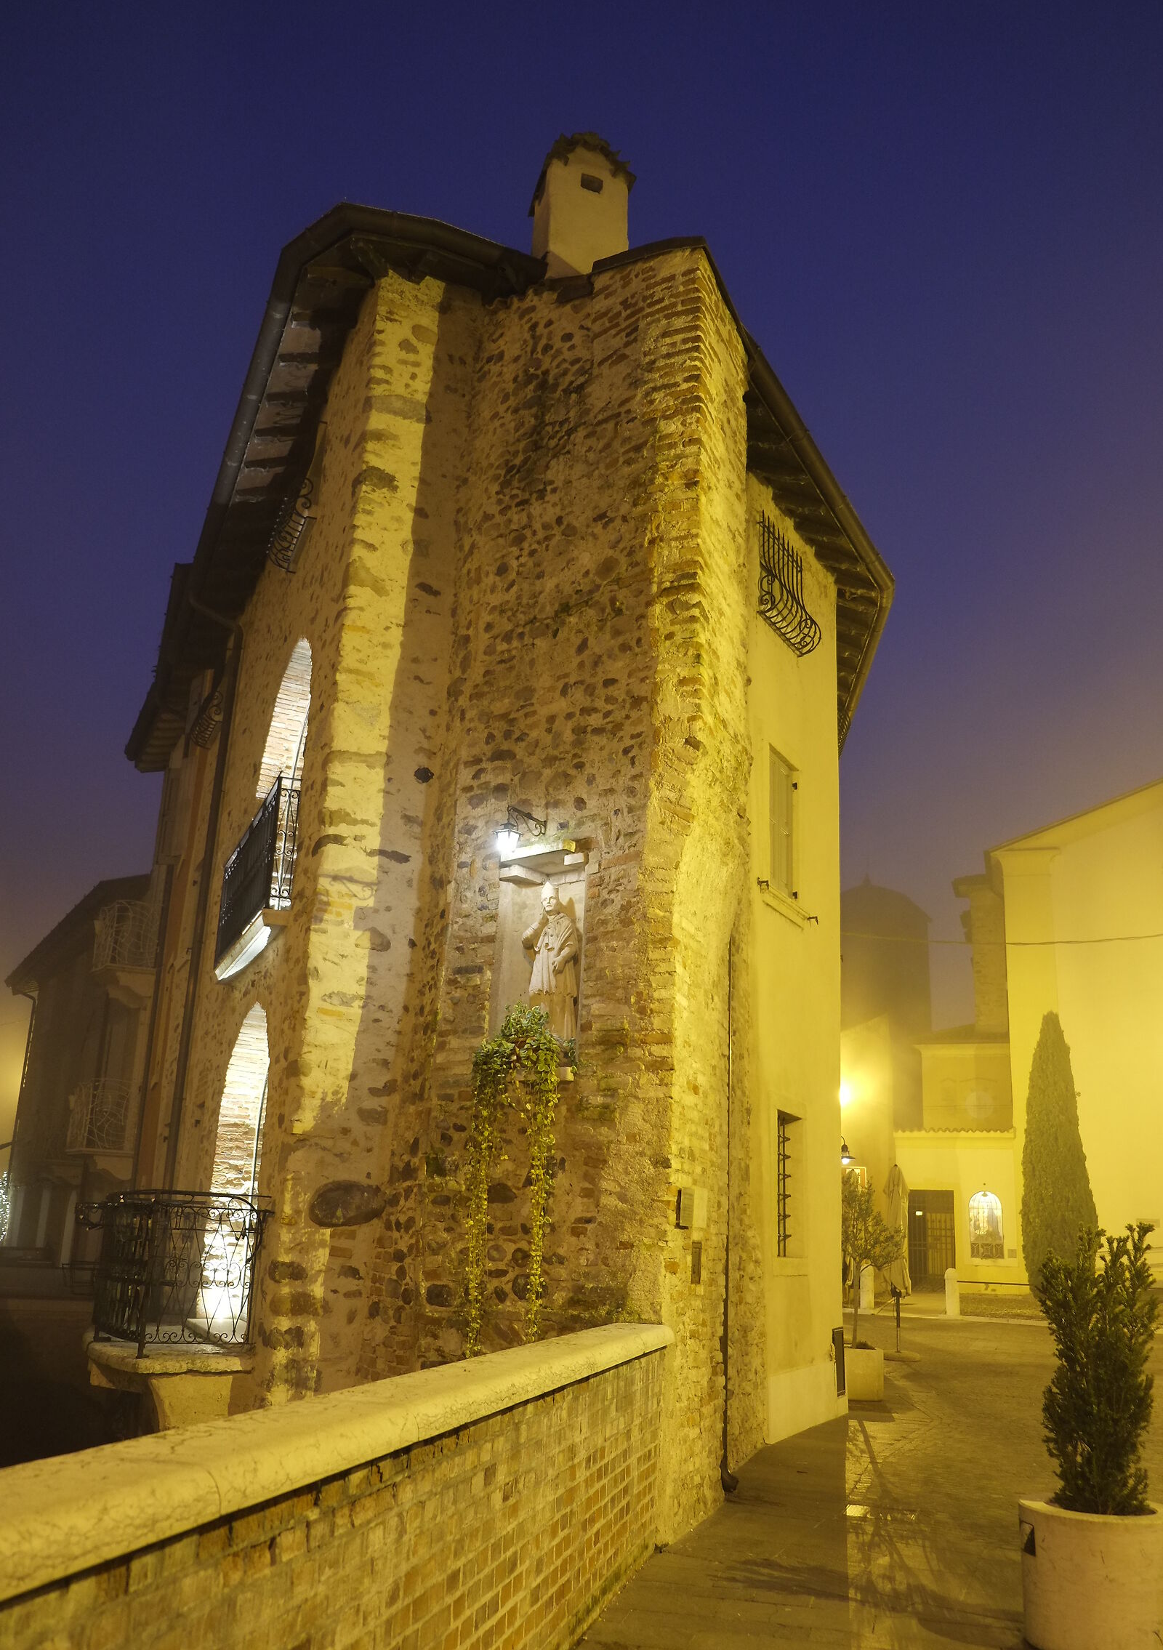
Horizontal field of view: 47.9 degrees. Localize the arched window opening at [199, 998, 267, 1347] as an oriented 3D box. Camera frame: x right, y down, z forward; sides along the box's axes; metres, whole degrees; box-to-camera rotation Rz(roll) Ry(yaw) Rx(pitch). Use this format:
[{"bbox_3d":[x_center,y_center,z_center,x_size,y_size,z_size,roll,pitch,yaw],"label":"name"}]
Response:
[{"bbox_3d":[-2.313,2.479,9.569,0.450,2.300,2.050,9,-18,-22],"label":"arched window opening"}]

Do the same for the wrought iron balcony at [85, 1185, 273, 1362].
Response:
[{"bbox_3d":[-2.769,2.939,8.754,0.930,1.000,2.200,9,-18,-22],"label":"wrought iron balcony"}]

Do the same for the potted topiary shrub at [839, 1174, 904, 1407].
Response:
[{"bbox_3d":[2.624,4.338,12.619,0.900,2.160,0.900,2,-16,0],"label":"potted topiary shrub"}]

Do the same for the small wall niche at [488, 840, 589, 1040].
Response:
[{"bbox_3d":[-0.188,0.757,8.003,0.710,1.304,0.420,-11,-21,37],"label":"small wall niche"}]

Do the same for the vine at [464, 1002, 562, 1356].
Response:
[{"bbox_3d":[-0.390,2.024,7.484,0.660,2.080,0.240,-11,-21,37],"label":"vine"}]

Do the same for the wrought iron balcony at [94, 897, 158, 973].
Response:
[{"bbox_3d":[-7.626,1.899,21.931,0.720,1.050,1.150,13,-19,-31],"label":"wrought iron balcony"}]

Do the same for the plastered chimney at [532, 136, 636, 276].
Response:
[{"bbox_3d":[0.000,-4.620,10.335,0.750,1.520,0.600,9,-18,-20],"label":"plastered chimney"}]

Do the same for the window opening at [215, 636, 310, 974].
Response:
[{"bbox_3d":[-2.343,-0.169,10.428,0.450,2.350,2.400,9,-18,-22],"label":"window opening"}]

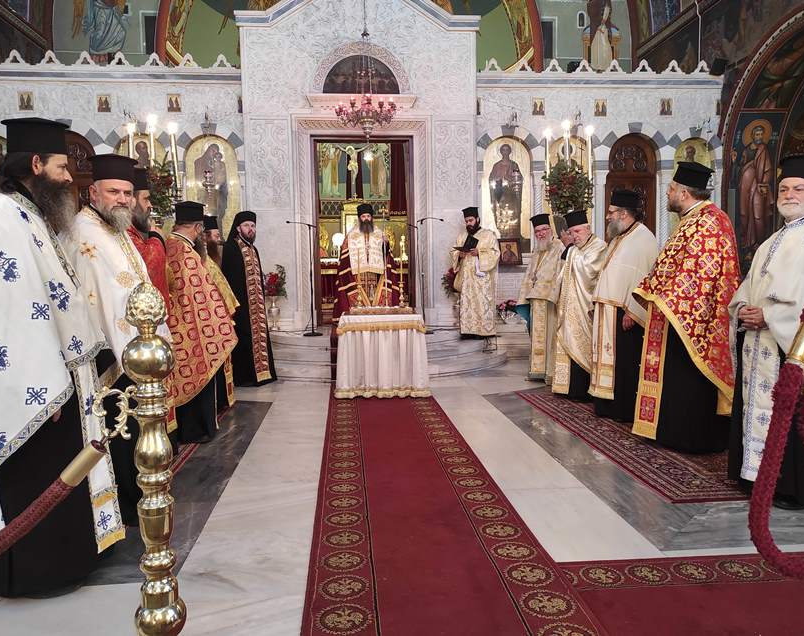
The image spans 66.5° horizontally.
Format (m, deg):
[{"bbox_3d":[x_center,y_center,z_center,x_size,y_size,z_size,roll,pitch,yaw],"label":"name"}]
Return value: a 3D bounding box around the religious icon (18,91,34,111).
[{"bbox_3d":[-6.272,-3.623,10.218,0.245,0.318,0.040,-1,4,-5],"label":"religious icon"}]

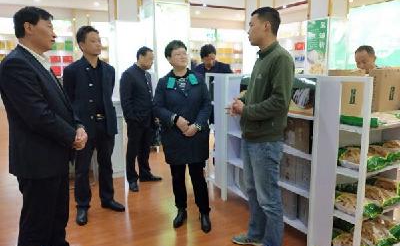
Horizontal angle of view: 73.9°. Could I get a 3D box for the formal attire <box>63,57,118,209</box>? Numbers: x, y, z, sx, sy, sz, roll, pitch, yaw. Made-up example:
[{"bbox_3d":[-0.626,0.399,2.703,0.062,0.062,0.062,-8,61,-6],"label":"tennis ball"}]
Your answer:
[{"bbox_3d":[-0.965,0.130,2.458,0.500,1.380,0.330,-7,10,-42],"label":"formal attire"}]

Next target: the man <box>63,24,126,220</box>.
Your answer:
[{"bbox_3d":[-0.955,0.016,2.443,0.520,1.730,0.400,-7,10,-42],"label":"man"}]

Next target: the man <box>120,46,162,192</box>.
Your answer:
[{"bbox_3d":[-0.705,-0.067,3.269,0.400,1.680,0.480,4,8,28],"label":"man"}]

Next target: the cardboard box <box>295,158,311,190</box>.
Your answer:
[{"bbox_3d":[0.861,0.357,2.022,0.180,0.245,0.165,-4,8,-27],"label":"cardboard box"}]

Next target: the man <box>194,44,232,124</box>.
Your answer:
[{"bbox_3d":[0.170,-0.082,3.267,0.500,1.710,0.380,-2,8,-15],"label":"man"}]

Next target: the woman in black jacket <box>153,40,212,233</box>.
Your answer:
[{"bbox_3d":[-0.155,0.105,2.303,0.490,1.590,0.360,-1,8,-9],"label":"woman in black jacket"}]

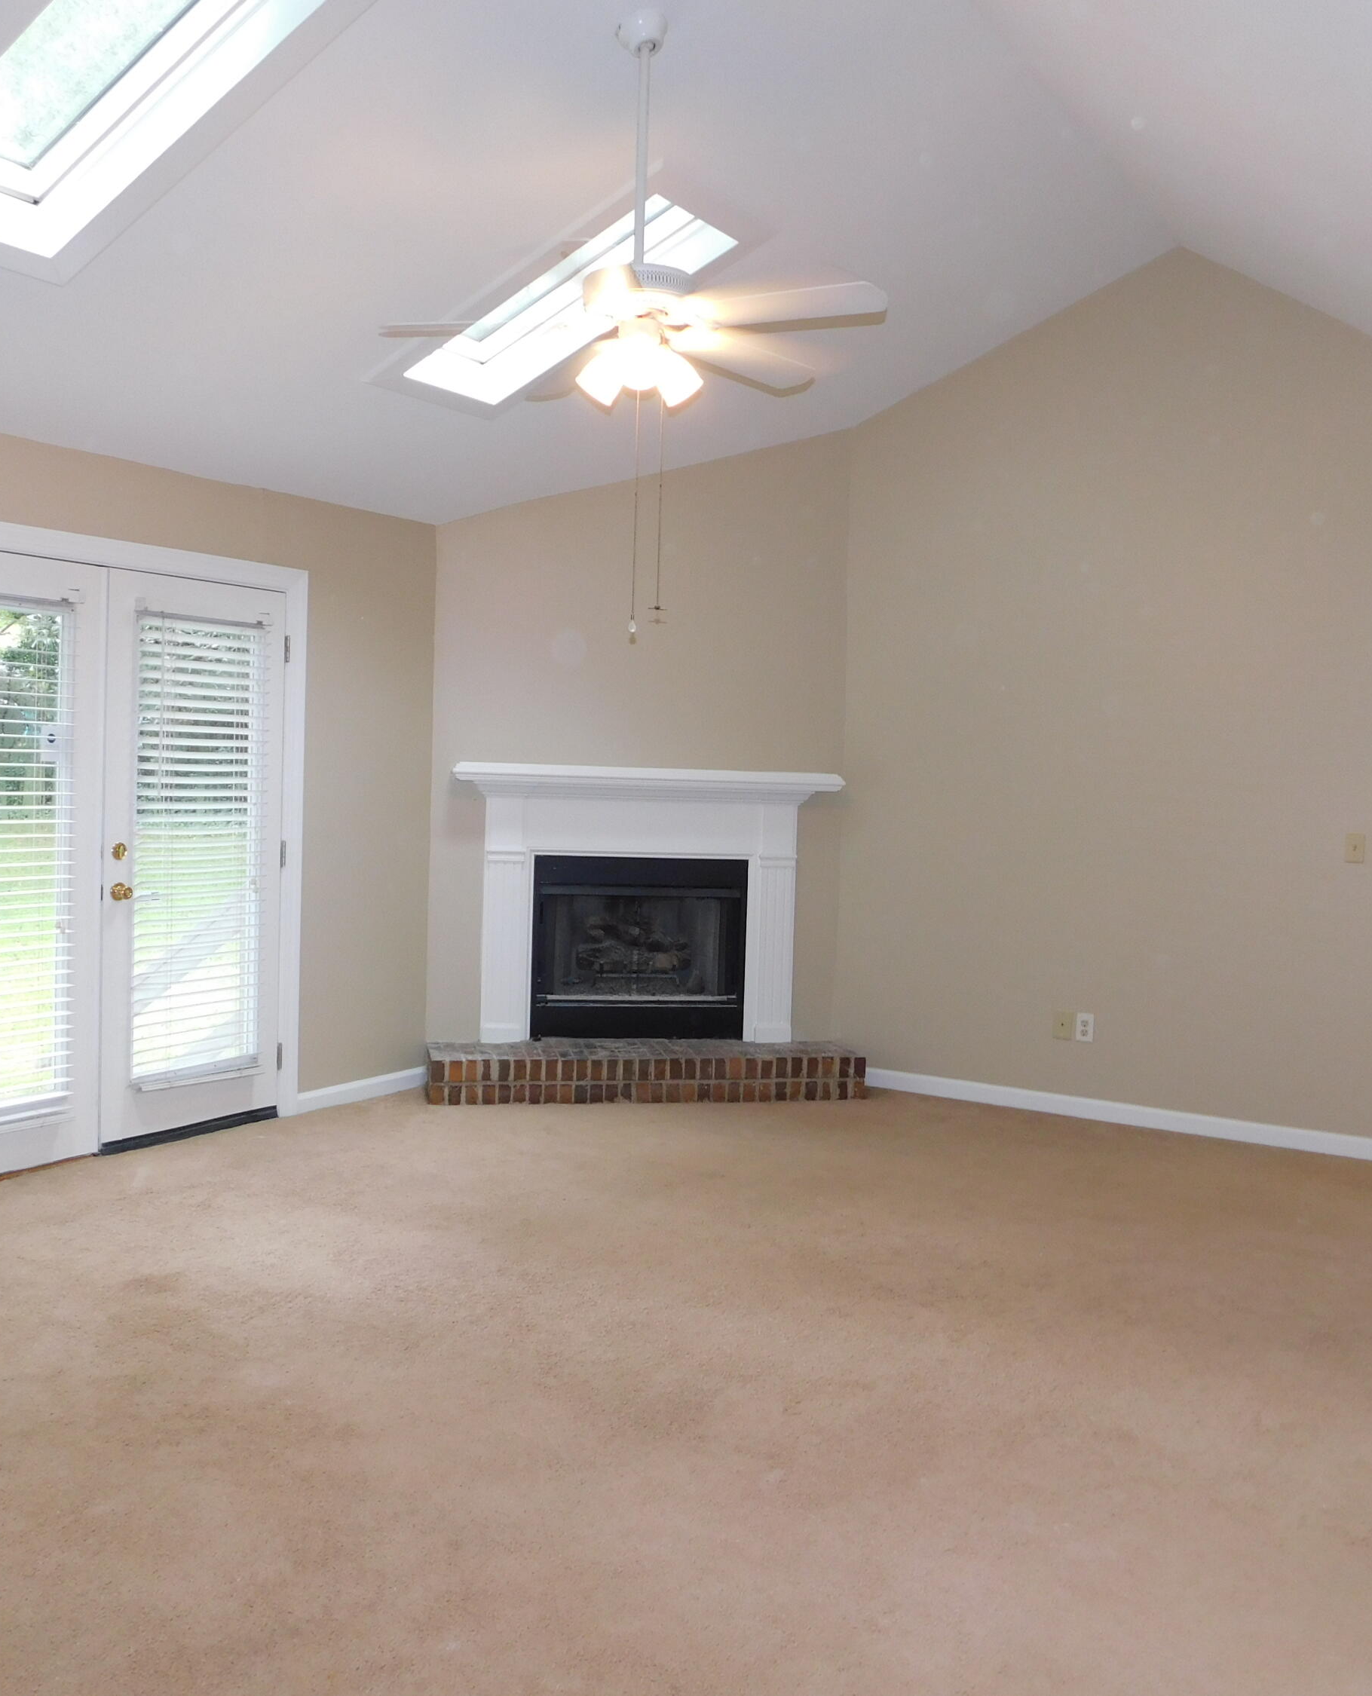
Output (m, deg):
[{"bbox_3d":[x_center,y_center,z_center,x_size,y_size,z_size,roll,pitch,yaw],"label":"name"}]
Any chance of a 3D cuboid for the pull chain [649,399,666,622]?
[{"bbox_3d":[-0.070,-0.900,3.950,0.035,0.602,0.030,2,3,-1],"label":"pull chain"}]

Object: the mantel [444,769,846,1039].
[{"bbox_3d":[-0.165,0.264,6.703,1.751,1.240,0.180,1,3,-12],"label":"mantel"}]

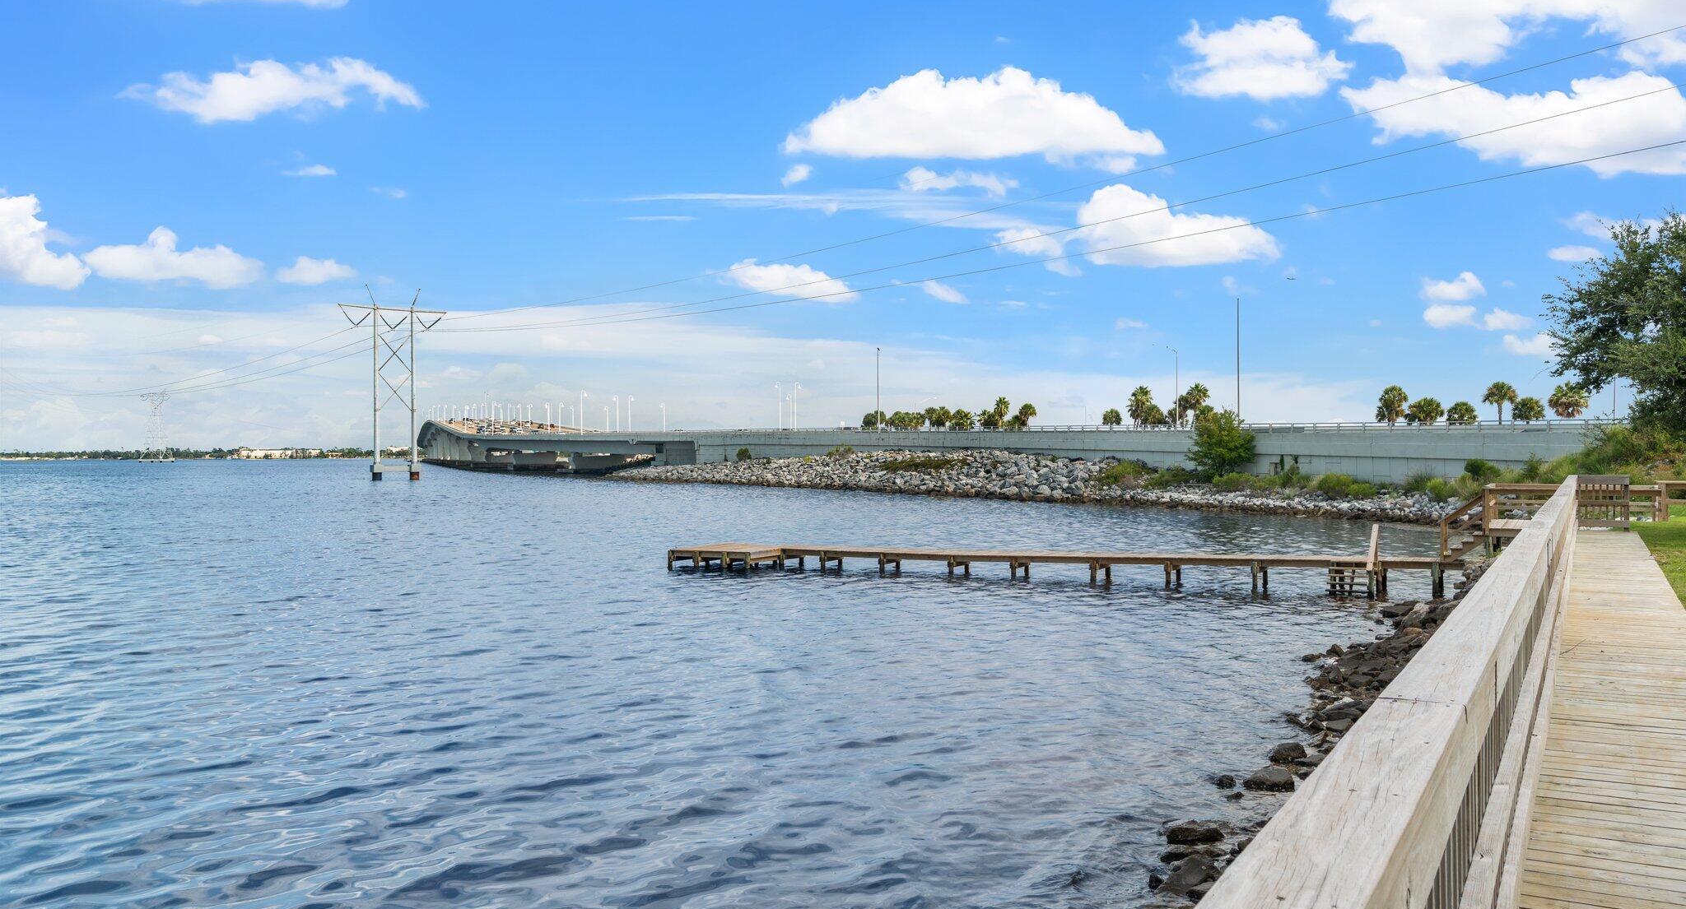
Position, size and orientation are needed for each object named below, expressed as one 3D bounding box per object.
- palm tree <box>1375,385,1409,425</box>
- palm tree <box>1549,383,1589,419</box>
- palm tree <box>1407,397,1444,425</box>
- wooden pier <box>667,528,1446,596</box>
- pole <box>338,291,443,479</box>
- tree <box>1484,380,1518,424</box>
[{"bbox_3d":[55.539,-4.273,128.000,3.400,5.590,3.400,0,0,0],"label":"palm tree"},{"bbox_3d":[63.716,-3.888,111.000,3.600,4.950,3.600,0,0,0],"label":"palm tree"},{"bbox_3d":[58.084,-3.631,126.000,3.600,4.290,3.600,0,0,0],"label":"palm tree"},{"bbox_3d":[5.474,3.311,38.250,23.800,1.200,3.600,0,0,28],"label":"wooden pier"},{"bbox_3d":[-72.932,-11.089,205.000,17.400,30.750,1.700,0,0,-37],"label":"pole"},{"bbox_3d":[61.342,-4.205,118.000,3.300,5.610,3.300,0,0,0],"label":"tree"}]

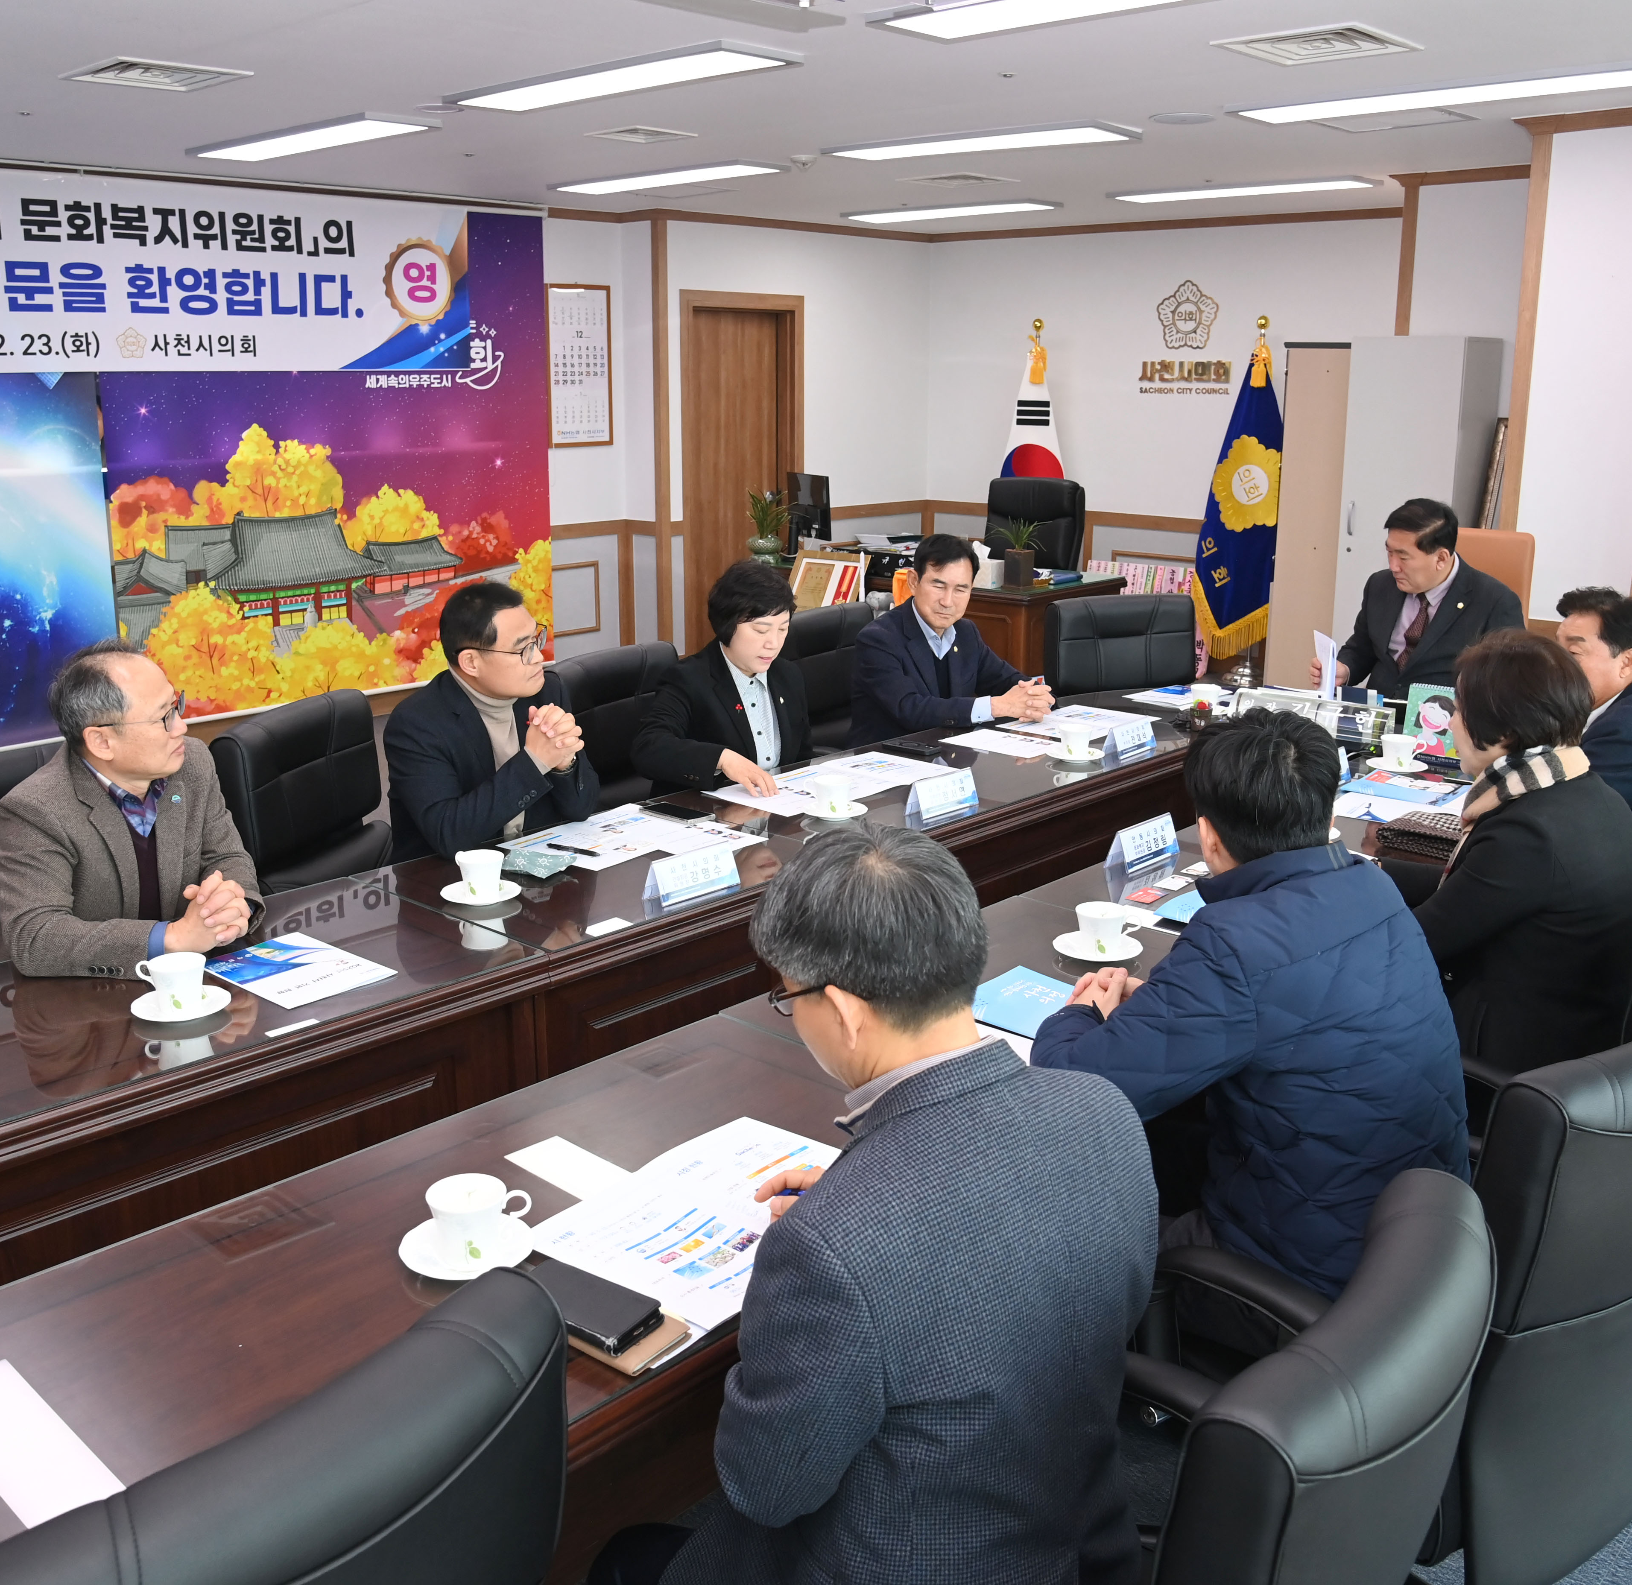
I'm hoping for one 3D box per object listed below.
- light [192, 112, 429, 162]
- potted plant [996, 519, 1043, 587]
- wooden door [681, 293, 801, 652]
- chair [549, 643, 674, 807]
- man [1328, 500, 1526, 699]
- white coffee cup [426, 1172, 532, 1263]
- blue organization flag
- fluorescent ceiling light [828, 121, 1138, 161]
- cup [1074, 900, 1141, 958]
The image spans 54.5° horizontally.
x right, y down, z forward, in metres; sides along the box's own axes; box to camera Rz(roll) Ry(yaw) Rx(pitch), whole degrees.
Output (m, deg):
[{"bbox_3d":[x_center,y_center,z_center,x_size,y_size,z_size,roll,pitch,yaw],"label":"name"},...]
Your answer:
[{"bbox_3d":[-1.879,-2.401,5.840,1.285,0.036,0.310,14,20,42],"label":"light"},{"bbox_3d":[0.939,-1.116,7.304,0.200,0.310,0.200,14,20,42],"label":"potted plant"},{"bbox_3d":[-0.442,-1.871,9.606,0.130,2.211,1.006,14,20,42],"label":"wooden door"},{"bbox_3d":[-0.444,0.122,4.490,0.660,1.010,0.600,14,20,42],"label":"chair"},{"bbox_3d":[1.919,-0.261,5.252,0.800,1.380,0.600,-11,19,-35],"label":"man"},{"bbox_3d":[-0.385,0.501,1.832,0.120,0.080,0.094,0,15,-1],"label":"white coffee cup"},{"bbox_3d":[2.325,-1.606,8.715,0.500,1.770,0.240,14,20,42],"label":"blue organization flag"},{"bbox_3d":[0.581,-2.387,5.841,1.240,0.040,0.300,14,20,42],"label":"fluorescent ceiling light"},{"bbox_3d":[0.506,0.237,2.739,0.114,0.070,0.088,0,15,-1],"label":"cup"}]

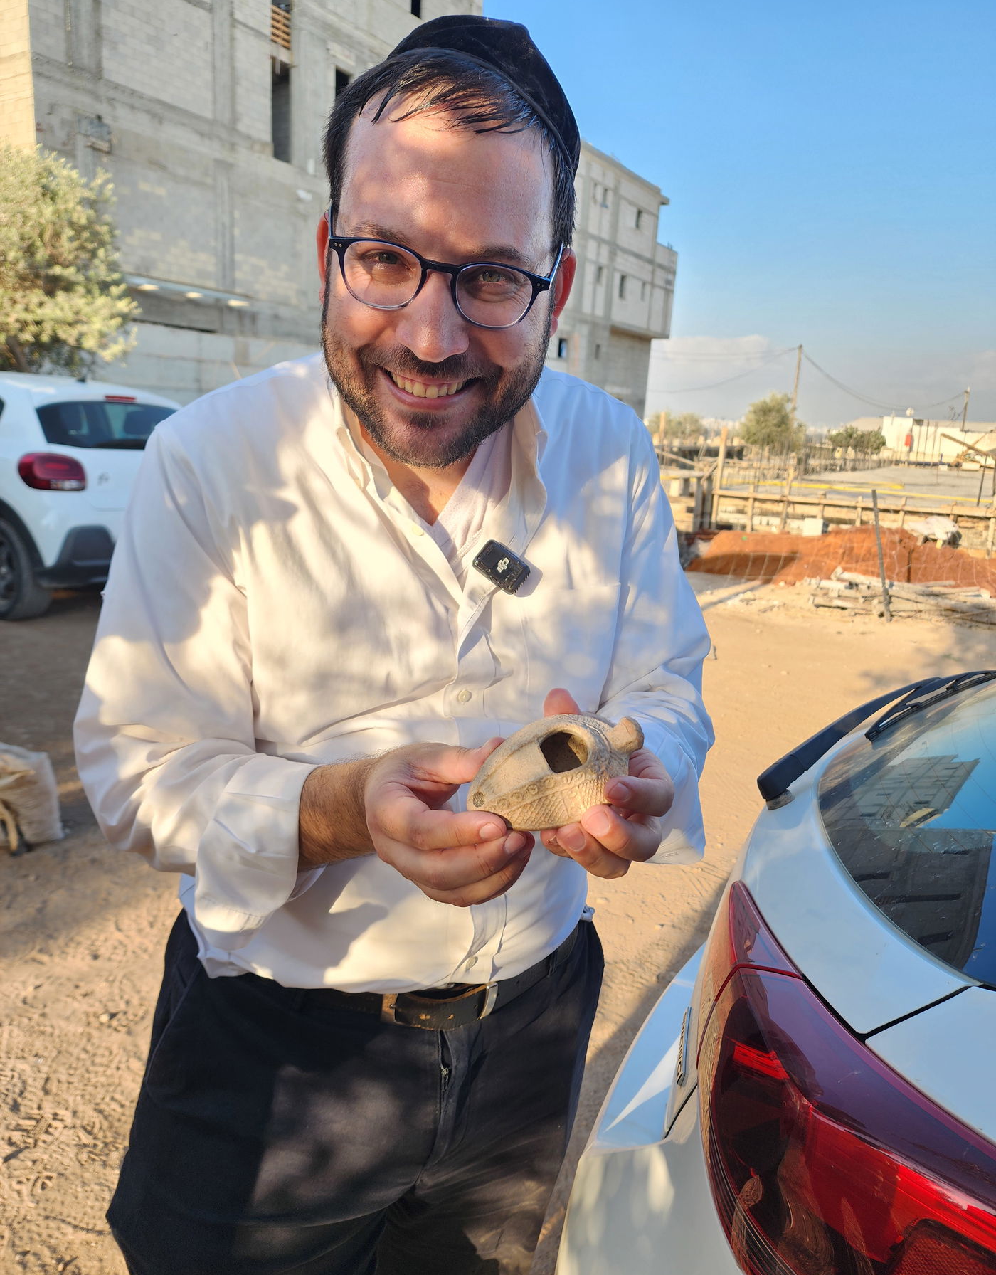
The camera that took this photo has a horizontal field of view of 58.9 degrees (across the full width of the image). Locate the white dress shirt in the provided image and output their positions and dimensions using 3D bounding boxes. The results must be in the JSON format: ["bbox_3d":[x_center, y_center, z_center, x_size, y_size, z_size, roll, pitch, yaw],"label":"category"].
[{"bbox_3d":[-0.073,0.014,0.762,0.545,0.576,0.426,-2,12,-21],"label":"white dress shirt"}]

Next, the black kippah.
[{"bbox_3d":[0.000,-0.397,0.640,0.162,0.073,0.162,25,6,-15],"label":"black kippah"}]

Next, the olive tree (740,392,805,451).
[{"bbox_3d":[14.956,-11.203,48.000,3.600,4.400,3.500,3,13,0],"label":"olive tree"}]

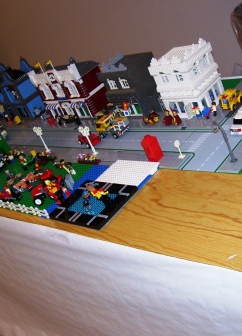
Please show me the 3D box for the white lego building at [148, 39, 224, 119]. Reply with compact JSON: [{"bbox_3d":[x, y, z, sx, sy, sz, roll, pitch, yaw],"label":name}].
[{"bbox_3d":[0.212,-0.287,1.491,0.155,0.216,0.146,5,41,46],"label":"white lego building"}]

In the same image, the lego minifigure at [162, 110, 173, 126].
[{"bbox_3d":[0.150,-0.159,1.513,0.018,0.042,0.024,0,38,42],"label":"lego minifigure"}]

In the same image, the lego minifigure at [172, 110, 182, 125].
[{"bbox_3d":[0.178,-0.158,1.487,0.018,0.042,0.024,-11,31,28],"label":"lego minifigure"}]

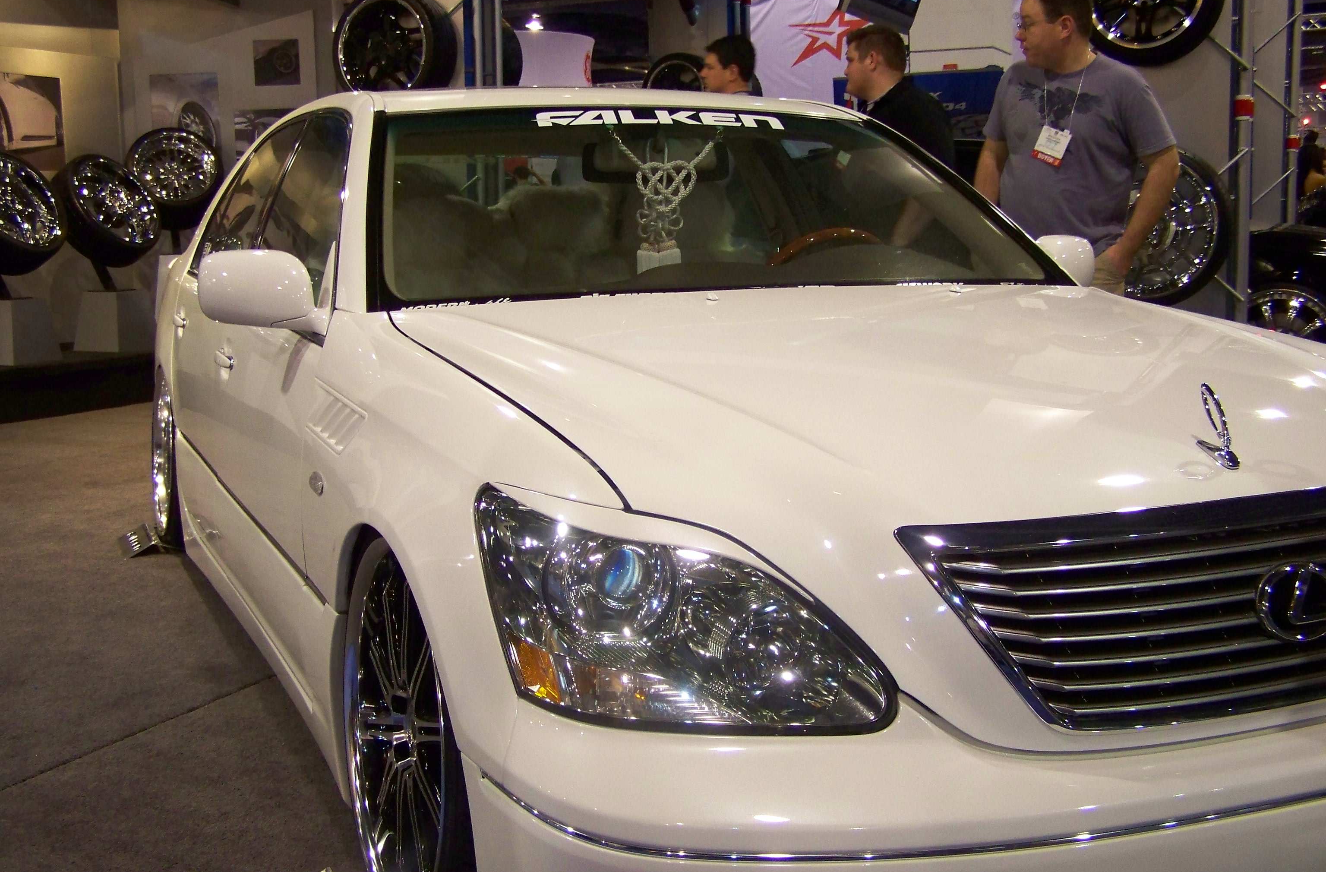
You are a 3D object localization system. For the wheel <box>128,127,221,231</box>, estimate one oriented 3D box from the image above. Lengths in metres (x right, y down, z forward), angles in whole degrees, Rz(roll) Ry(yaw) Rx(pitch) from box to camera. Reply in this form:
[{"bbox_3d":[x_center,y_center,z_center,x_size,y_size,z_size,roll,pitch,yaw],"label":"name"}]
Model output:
[{"bbox_3d":[-3.436,-1.810,10.206,0.680,0.680,0.260,-5,-25,-26],"label":"wheel"}]

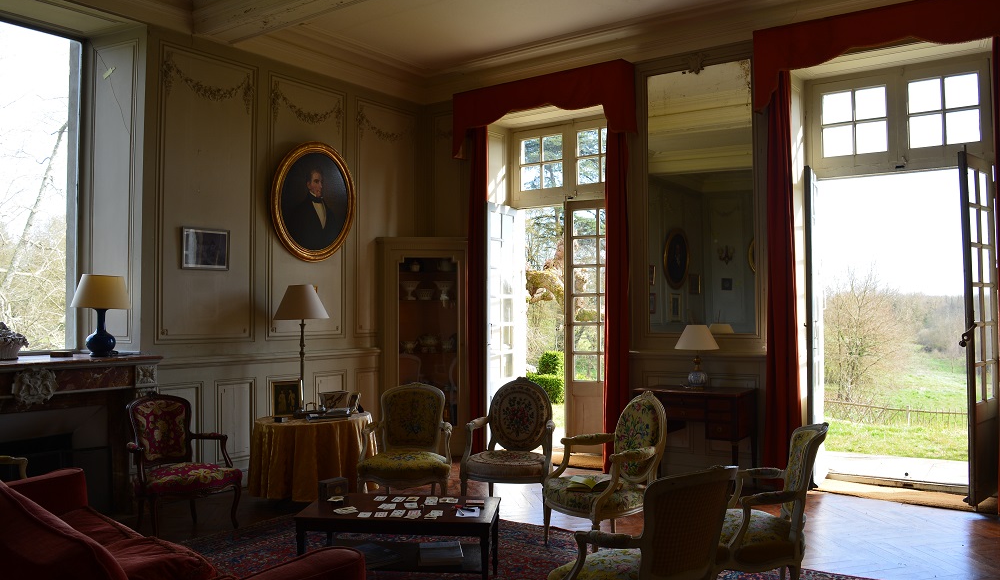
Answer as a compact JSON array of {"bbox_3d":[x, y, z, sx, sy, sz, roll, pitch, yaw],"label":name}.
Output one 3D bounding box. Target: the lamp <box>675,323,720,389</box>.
[{"bbox_3d":[1.512,0.517,5.734,0.348,0.493,0.348,-1,-1,36],"label":"lamp"}]

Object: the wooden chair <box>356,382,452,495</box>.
[{"bbox_3d":[-0.628,1.105,5.250,0.631,0.877,0.594,0,-1,-3],"label":"wooden chair"}]

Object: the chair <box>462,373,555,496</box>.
[{"bbox_3d":[0.094,1.091,5.264,0.616,0.906,0.594,0,-1,11],"label":"chair"}]

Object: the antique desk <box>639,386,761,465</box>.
[{"bbox_3d":[1.501,1.150,5.713,0.797,0.787,0.551,-1,-1,36],"label":"antique desk"}]

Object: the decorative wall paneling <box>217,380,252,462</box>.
[{"bbox_3d":[-2.242,1.107,6.294,0.050,0.680,0.375,-2,-2,38],"label":"decorative wall paneling"}]

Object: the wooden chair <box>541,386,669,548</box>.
[{"bbox_3d":[0.680,1.149,4.691,0.620,0.960,0.600,1,-2,-30],"label":"wooden chair"}]

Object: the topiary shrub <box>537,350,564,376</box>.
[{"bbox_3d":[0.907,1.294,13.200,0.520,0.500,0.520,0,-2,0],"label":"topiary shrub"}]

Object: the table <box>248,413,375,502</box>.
[{"bbox_3d":[-1.416,1.247,5.747,0.943,0.602,0.943,0,-1,0],"label":"table"}]

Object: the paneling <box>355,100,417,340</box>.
[{"bbox_3d":[-1.081,-0.669,7.235,0.051,2.238,0.829,-1,-1,36],"label":"paneling"}]

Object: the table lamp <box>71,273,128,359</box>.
[{"bbox_3d":[-2.815,0.180,5.289,0.410,0.575,0.410,-2,-2,38],"label":"table lamp"}]

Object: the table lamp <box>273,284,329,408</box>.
[{"bbox_3d":[-1.513,0.441,5.700,0.420,0.970,0.420,0,-2,0],"label":"table lamp"}]

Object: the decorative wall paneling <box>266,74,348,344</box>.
[{"bbox_3d":[-1.768,-0.729,6.942,0.060,2.390,0.890,-2,-2,38],"label":"decorative wall paneling"}]

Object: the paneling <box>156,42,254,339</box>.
[{"bbox_3d":[-2.193,-0.697,5.680,0.051,2.209,0.857,-1,-1,36],"label":"paneling"}]

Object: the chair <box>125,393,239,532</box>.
[{"bbox_3d":[-2.165,1.184,5.105,0.620,0.930,0.600,2,-3,-45],"label":"chair"}]

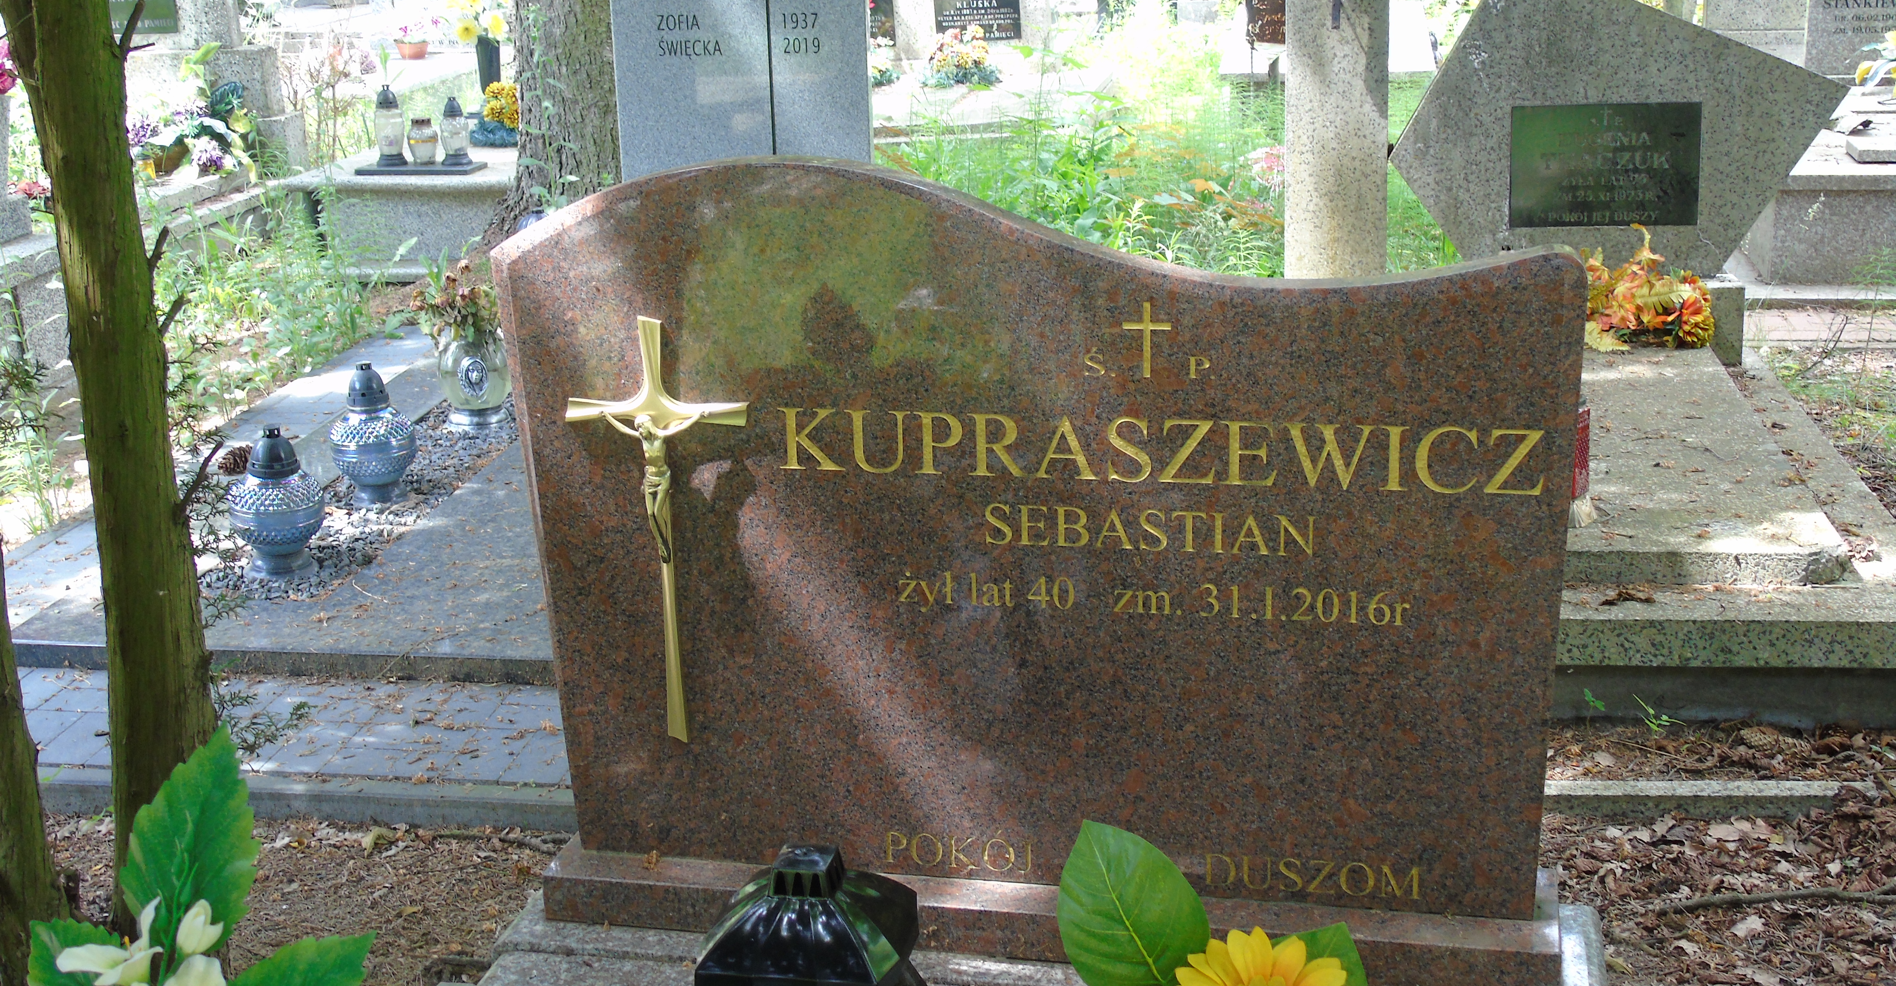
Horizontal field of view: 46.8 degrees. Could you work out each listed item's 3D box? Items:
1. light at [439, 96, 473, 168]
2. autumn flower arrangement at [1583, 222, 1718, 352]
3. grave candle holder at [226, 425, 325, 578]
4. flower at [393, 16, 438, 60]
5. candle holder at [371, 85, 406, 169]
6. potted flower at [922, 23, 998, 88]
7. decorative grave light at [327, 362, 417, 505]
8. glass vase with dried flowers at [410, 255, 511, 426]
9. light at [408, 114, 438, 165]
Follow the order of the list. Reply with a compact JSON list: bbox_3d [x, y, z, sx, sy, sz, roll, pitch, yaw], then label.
[{"bbox_3d":[-1.576,-1.168,7.012,0.105,0.227,0.105,-6,18,-12],"label":"light"},{"bbox_3d":[1.540,-0.478,4.963,0.380,0.260,0.270,0,17,6],"label":"autumn flower arrangement"},{"bbox_3d":[-1.335,0.005,4.335,0.188,0.295,0.188,-7,17,-17],"label":"grave candle holder"},{"bbox_3d":[-2.479,-2.120,10.185,0.200,0.190,0.190,-6,18,-12],"label":"flower"},{"bbox_3d":[-1.867,-1.238,7.311,0.106,0.272,0.106,-6,17,-13],"label":"candle holder"},{"bbox_3d":[0.048,-1.836,9.135,0.320,0.255,0.250,-7,19,-16],"label":"potted flower"},{"bbox_3d":[-1.108,-0.120,4.192,0.172,0.265,0.172,-7,19,-15],"label":"decorative grave light"},{"bbox_3d":[-1.191,-0.389,5.467,0.260,0.410,0.250,-5,17,-12],"label":"glass vase with dried flowers"},{"bbox_3d":[-1.768,-1.195,7.357,0.102,0.162,0.102,-5,17,-13],"label":"light"}]

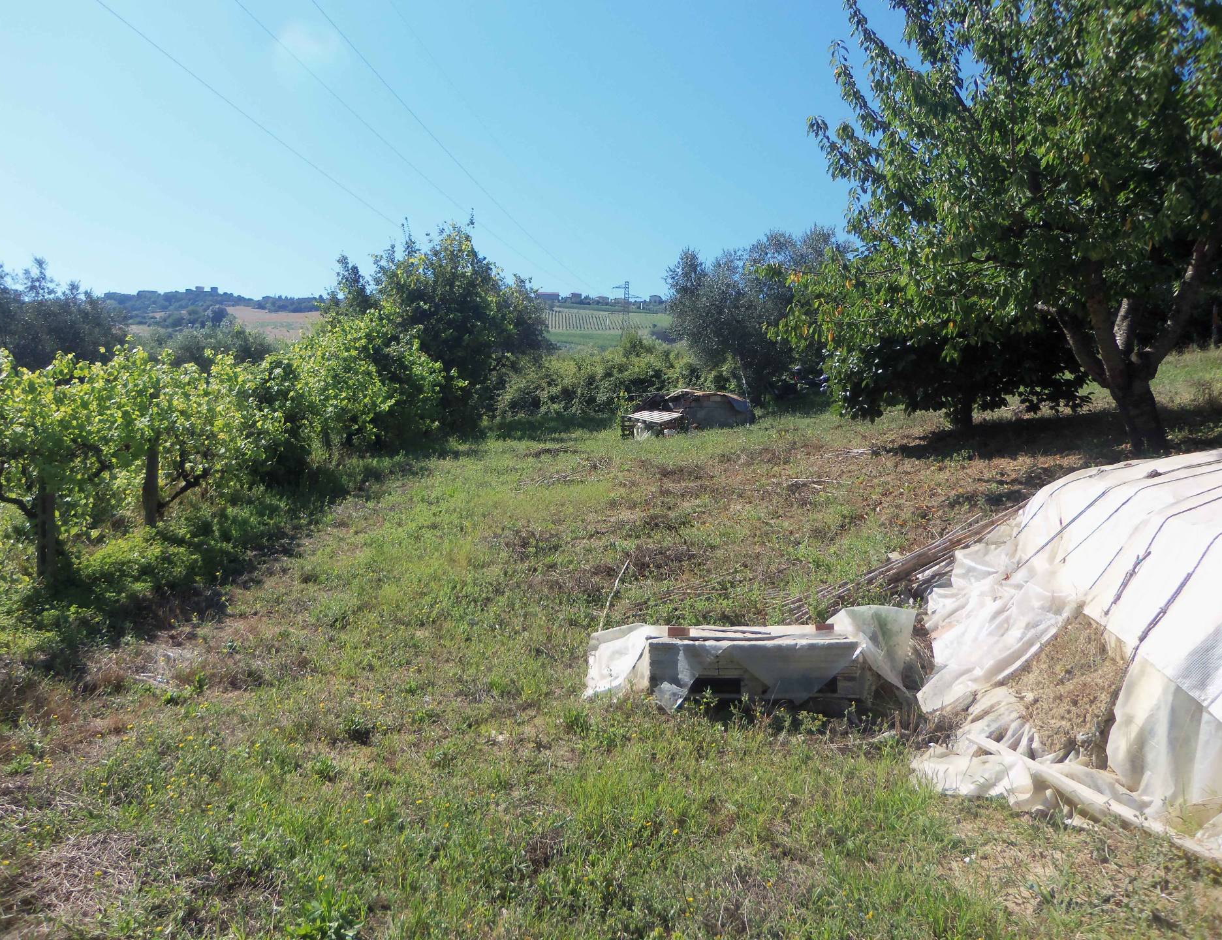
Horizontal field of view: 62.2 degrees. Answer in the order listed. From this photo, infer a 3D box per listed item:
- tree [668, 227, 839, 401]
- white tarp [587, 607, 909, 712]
[{"bbox_3d":[3.424,-3.682,25.000,4.300,4.300,4.000,0,7,0],"label":"tree"},{"bbox_3d":[0.735,1.042,5.700,1.750,0.460,0.750,0,7,0],"label":"white tarp"}]

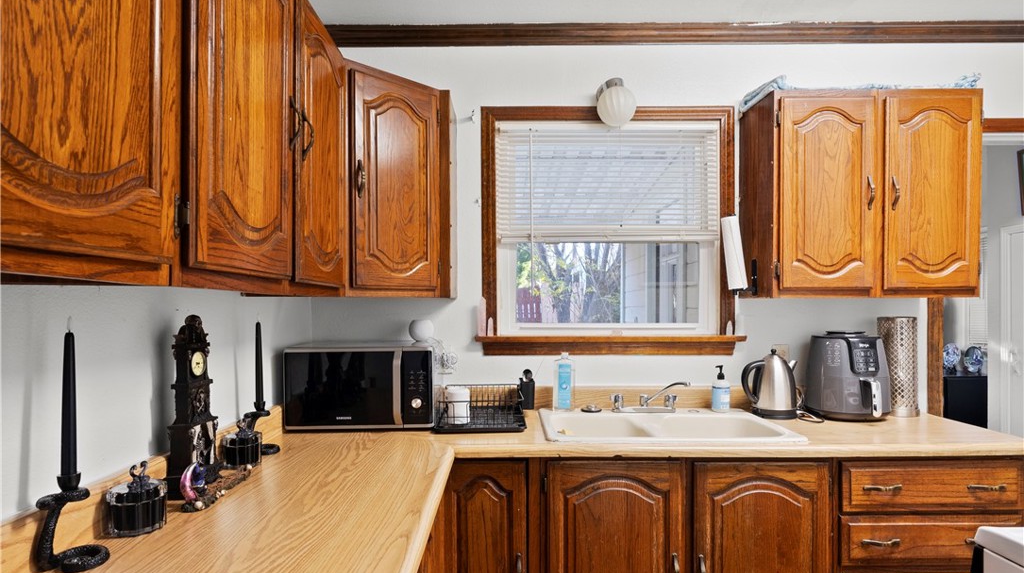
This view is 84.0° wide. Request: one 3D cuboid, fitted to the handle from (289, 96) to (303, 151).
[{"bbox_3d":[-0.493,-0.372,1.300,0.027,0.123,0.014,0,-1,-1],"label":"handle"}]

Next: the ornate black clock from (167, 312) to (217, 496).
[{"bbox_3d":[-0.743,0.274,1.335,0.068,0.413,0.110,0,-1,2],"label":"ornate black clock"}]

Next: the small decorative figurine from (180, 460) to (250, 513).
[{"bbox_3d":[-0.687,0.436,1.338,0.060,0.094,0.270,0,-1,0],"label":"small decorative figurine"}]

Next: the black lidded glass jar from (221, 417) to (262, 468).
[{"bbox_3d":[-0.732,0.421,1.552,0.097,0.126,0.097,0,-1,-1],"label":"black lidded glass jar"}]

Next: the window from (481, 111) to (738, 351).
[{"bbox_3d":[0.413,-0.237,2.420,1.090,1.060,0.110,0,-1,-1],"label":"window"}]

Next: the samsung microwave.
[{"bbox_3d":[-0.535,0.362,2.175,0.516,0.297,0.400,0,-1,-3],"label":"samsung microwave"}]

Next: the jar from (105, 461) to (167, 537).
[{"bbox_3d":[-0.721,0.403,1.105,0.095,0.121,0.110,0,-1,0],"label":"jar"}]

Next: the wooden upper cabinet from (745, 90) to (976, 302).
[{"bbox_3d":[1.335,-0.336,2.225,0.755,0.757,0.330,0,-1,0],"label":"wooden upper cabinet"}]

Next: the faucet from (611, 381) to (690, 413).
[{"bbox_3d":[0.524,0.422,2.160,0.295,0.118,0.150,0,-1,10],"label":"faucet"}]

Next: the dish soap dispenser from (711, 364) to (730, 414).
[{"bbox_3d":[0.812,0.389,2.210,0.071,0.182,0.064,0,-1,-23],"label":"dish soap dispenser"}]

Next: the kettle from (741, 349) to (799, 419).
[{"bbox_3d":[1.000,0.371,2.210,0.215,0.248,0.165,0,-1,0],"label":"kettle"}]

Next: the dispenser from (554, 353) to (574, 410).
[{"bbox_3d":[0.218,0.392,2.340,0.084,0.240,0.052,0,-1,0],"label":"dispenser"}]

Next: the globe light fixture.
[{"bbox_3d":[0.420,-0.738,2.290,0.154,0.188,0.195,0,-1,0],"label":"globe light fixture"}]

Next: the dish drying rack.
[{"bbox_3d":[-0.116,0.452,2.150,0.330,0.125,0.330,0,-1,-1],"label":"dish drying rack"}]

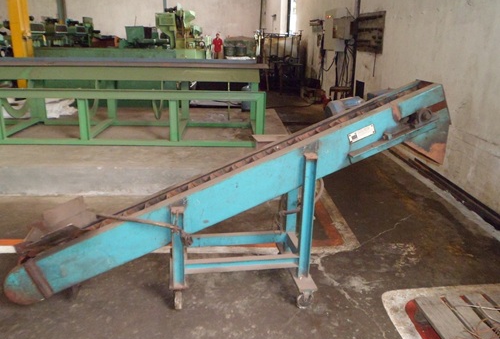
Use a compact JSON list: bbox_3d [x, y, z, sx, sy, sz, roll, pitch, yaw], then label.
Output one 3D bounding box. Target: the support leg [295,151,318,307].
[{"bbox_3d":[0.314,0.339,2.127,0.085,0.878,0.100,-2,18,-9],"label":"support leg"}]

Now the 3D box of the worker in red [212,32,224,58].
[{"bbox_3d":[-1.411,-5.250,17.542,0.500,1.680,0.300,0,18,-4],"label":"worker in red"}]

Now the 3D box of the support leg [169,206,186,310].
[{"bbox_3d":[-0.391,0.483,2.110,0.080,0.589,0.100,-2,18,-9],"label":"support leg"}]

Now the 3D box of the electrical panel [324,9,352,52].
[{"bbox_3d":[1.794,-2.845,7.996,0.220,0.800,0.850,0,18,-3],"label":"electrical panel"}]

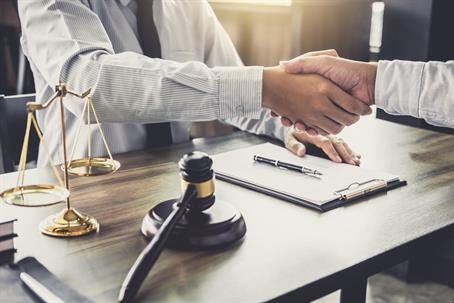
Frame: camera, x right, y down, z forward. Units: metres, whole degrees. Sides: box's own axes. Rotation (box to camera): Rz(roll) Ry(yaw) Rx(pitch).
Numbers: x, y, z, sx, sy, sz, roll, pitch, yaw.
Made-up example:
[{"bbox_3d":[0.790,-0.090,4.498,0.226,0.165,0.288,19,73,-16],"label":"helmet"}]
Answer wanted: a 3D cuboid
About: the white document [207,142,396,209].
[{"bbox_3d":[0.110,0.032,1.125,0.222,0.021,0.315,-13,20,-42],"label":"white document"}]

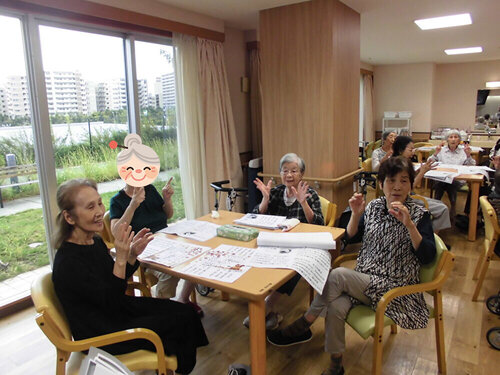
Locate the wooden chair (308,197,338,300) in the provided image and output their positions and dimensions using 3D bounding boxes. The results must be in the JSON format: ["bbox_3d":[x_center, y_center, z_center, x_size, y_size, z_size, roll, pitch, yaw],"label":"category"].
[{"bbox_3d":[0.377,0.461,2.990,0.550,0.740,0.560,6,14,33],"label":"wooden chair"}]

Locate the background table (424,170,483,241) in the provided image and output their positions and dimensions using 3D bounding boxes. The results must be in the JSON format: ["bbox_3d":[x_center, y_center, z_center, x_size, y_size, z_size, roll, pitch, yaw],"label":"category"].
[{"bbox_3d":[2.304,0.104,4.619,0.970,0.700,0.970,6,14,33],"label":"background table"}]

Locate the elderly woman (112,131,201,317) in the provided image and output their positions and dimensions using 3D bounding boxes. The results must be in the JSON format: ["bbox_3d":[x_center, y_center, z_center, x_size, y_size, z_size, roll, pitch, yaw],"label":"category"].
[{"bbox_3d":[-0.655,0.340,2.610,0.680,1.180,0.520,6,14,33],"label":"elderly woman"}]

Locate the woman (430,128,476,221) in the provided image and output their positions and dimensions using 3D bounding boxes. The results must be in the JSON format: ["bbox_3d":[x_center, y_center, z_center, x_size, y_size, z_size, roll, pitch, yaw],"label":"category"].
[{"bbox_3d":[2.643,-0.188,4.939,0.550,1.130,0.780,6,14,33],"label":"woman"}]

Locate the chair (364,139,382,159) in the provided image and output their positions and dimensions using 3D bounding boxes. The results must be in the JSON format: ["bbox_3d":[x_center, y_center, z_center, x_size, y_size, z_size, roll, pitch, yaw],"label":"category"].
[{"bbox_3d":[2.607,-0.543,7.656,0.560,0.760,0.540,6,14,33],"label":"chair"}]

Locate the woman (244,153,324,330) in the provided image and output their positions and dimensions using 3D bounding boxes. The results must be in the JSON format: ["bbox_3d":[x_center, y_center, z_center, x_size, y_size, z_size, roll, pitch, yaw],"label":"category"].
[{"bbox_3d":[0.225,0.326,2.720,0.540,1.120,0.840,6,14,33],"label":"woman"}]

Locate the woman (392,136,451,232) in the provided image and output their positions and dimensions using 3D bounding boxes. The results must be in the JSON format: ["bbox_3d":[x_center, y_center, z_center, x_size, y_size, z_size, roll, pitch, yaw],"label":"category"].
[{"bbox_3d":[1.662,0.057,3.845,0.680,1.130,0.500,4,13,25],"label":"woman"}]

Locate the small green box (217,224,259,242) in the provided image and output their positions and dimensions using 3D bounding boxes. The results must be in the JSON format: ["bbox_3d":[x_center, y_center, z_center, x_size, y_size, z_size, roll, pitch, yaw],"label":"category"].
[{"bbox_3d":[-0.070,0.267,2.210,0.225,0.050,0.115,6,14,33],"label":"small green box"}]

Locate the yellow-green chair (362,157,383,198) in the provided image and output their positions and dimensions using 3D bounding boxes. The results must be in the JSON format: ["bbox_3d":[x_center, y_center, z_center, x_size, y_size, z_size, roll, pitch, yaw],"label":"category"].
[{"bbox_3d":[1.860,-0.028,5.236,0.560,0.740,0.540,6,14,33],"label":"yellow-green chair"}]

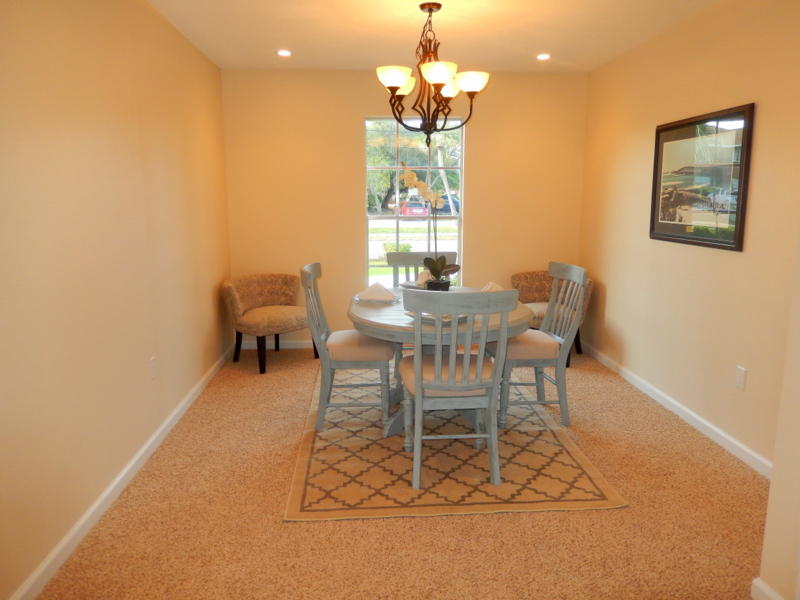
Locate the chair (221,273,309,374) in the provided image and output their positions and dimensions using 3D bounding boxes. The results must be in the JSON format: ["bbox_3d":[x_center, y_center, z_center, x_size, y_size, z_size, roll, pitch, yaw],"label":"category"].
[{"bbox_3d":[-1.101,0.169,4.917,0.616,0.714,0.714,9,14,40],"label":"chair"}]

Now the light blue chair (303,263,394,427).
[{"bbox_3d":[-0.312,0.269,3.650,0.518,0.969,0.511,-1,10,-4],"label":"light blue chair"}]

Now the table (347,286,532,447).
[{"bbox_3d":[0.247,0.399,3.584,1.134,0.735,1.134,-1,10,-4],"label":"table"}]

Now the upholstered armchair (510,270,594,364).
[{"bbox_3d":[1.317,0.140,5.059,0.714,0.714,0.616,7,13,34],"label":"upholstered armchair"}]

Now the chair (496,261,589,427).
[{"bbox_3d":[0.823,0.262,3.678,0.518,0.969,0.518,-1,10,-4],"label":"chair"}]

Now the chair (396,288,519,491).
[{"bbox_3d":[0.259,0.396,2.942,0.518,0.969,0.518,-1,10,-4],"label":"chair"}]

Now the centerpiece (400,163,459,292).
[{"bbox_3d":[0.184,-0.390,3.479,0.350,0.854,0.238,-1,10,-4],"label":"centerpiece"}]

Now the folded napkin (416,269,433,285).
[{"bbox_3d":[0.208,-0.143,3.925,0.182,0.112,0.140,-1,10,-4],"label":"folded napkin"}]

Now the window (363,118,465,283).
[{"bbox_3d":[0.128,-0.730,5.252,0.870,1.760,0.100,-1,10,-4],"label":"window"}]

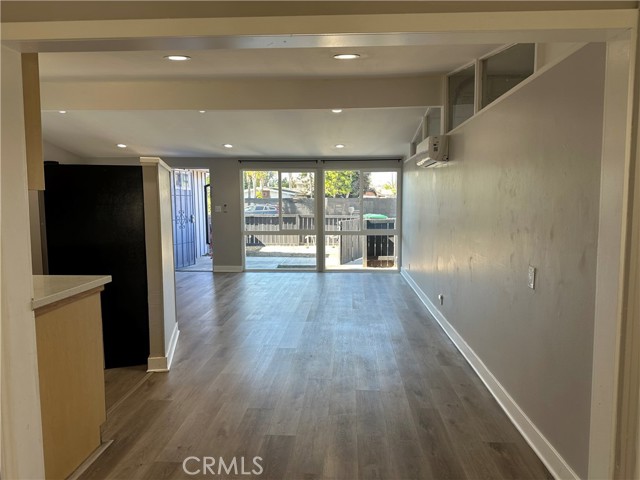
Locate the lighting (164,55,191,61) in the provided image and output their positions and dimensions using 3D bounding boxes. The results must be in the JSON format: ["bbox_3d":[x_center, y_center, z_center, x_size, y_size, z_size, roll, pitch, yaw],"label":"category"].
[{"bbox_3d":[-1.097,-1.403,3.422,0.190,0.030,0.190,0,15,4],"label":"lighting"}]

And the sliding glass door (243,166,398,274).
[{"bbox_3d":[-0.011,-0.370,8.608,3.000,2.014,0.100,0,5,4],"label":"sliding glass door"}]

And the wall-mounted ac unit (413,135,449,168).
[{"bbox_3d":[1.274,-0.979,5.057,0.205,0.290,0.840,0,5,4],"label":"wall-mounted ac unit"}]

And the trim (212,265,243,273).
[{"bbox_3d":[-1.823,0.574,8.777,0.600,0.135,0.018,0,5,4],"label":"trim"}]

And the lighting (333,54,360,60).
[{"bbox_3d":[0.212,-1.446,3.508,0.190,0.030,0.190,0,15,4],"label":"lighting"}]

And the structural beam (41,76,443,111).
[{"bbox_3d":[-1.037,-1.641,5.011,4.864,0.356,0.140,0,5,4],"label":"structural beam"}]

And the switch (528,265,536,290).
[{"bbox_3d":[1.208,0.220,2.527,0.012,0.124,0.075,0,5,4],"label":"switch"}]

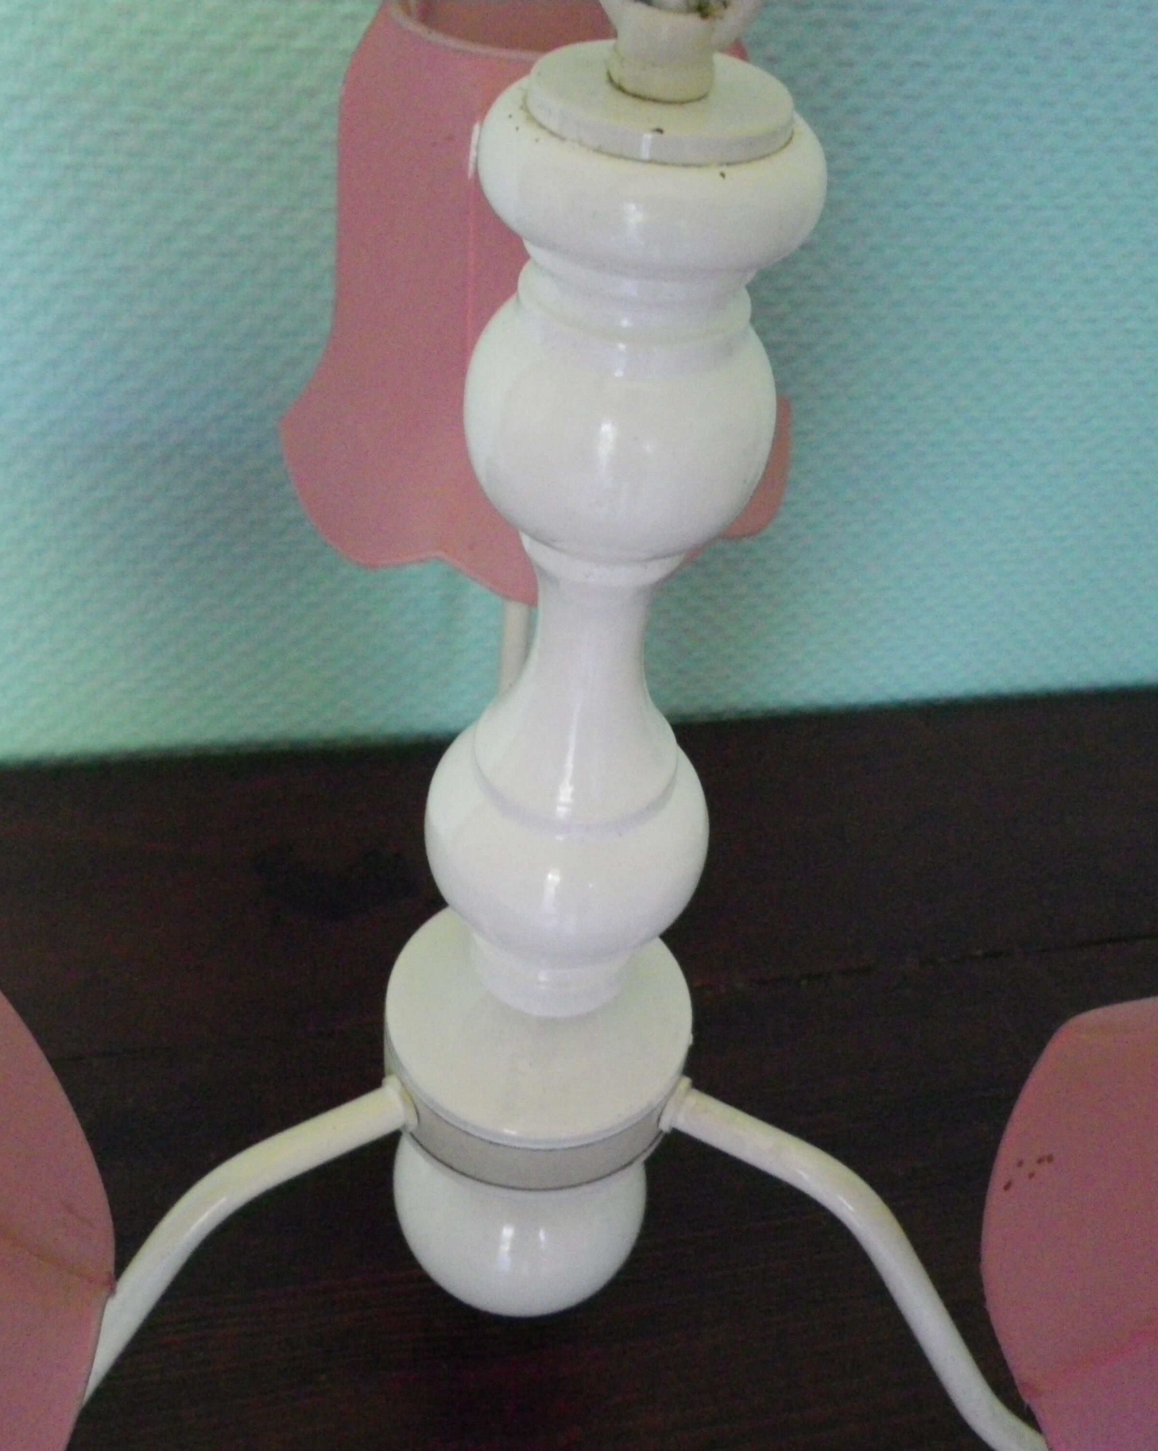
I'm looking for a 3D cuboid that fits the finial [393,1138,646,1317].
[{"bbox_3d":[-0.013,0.110,0.384,0.062,0.068,0.062,7,41,0],"label":"finial"}]

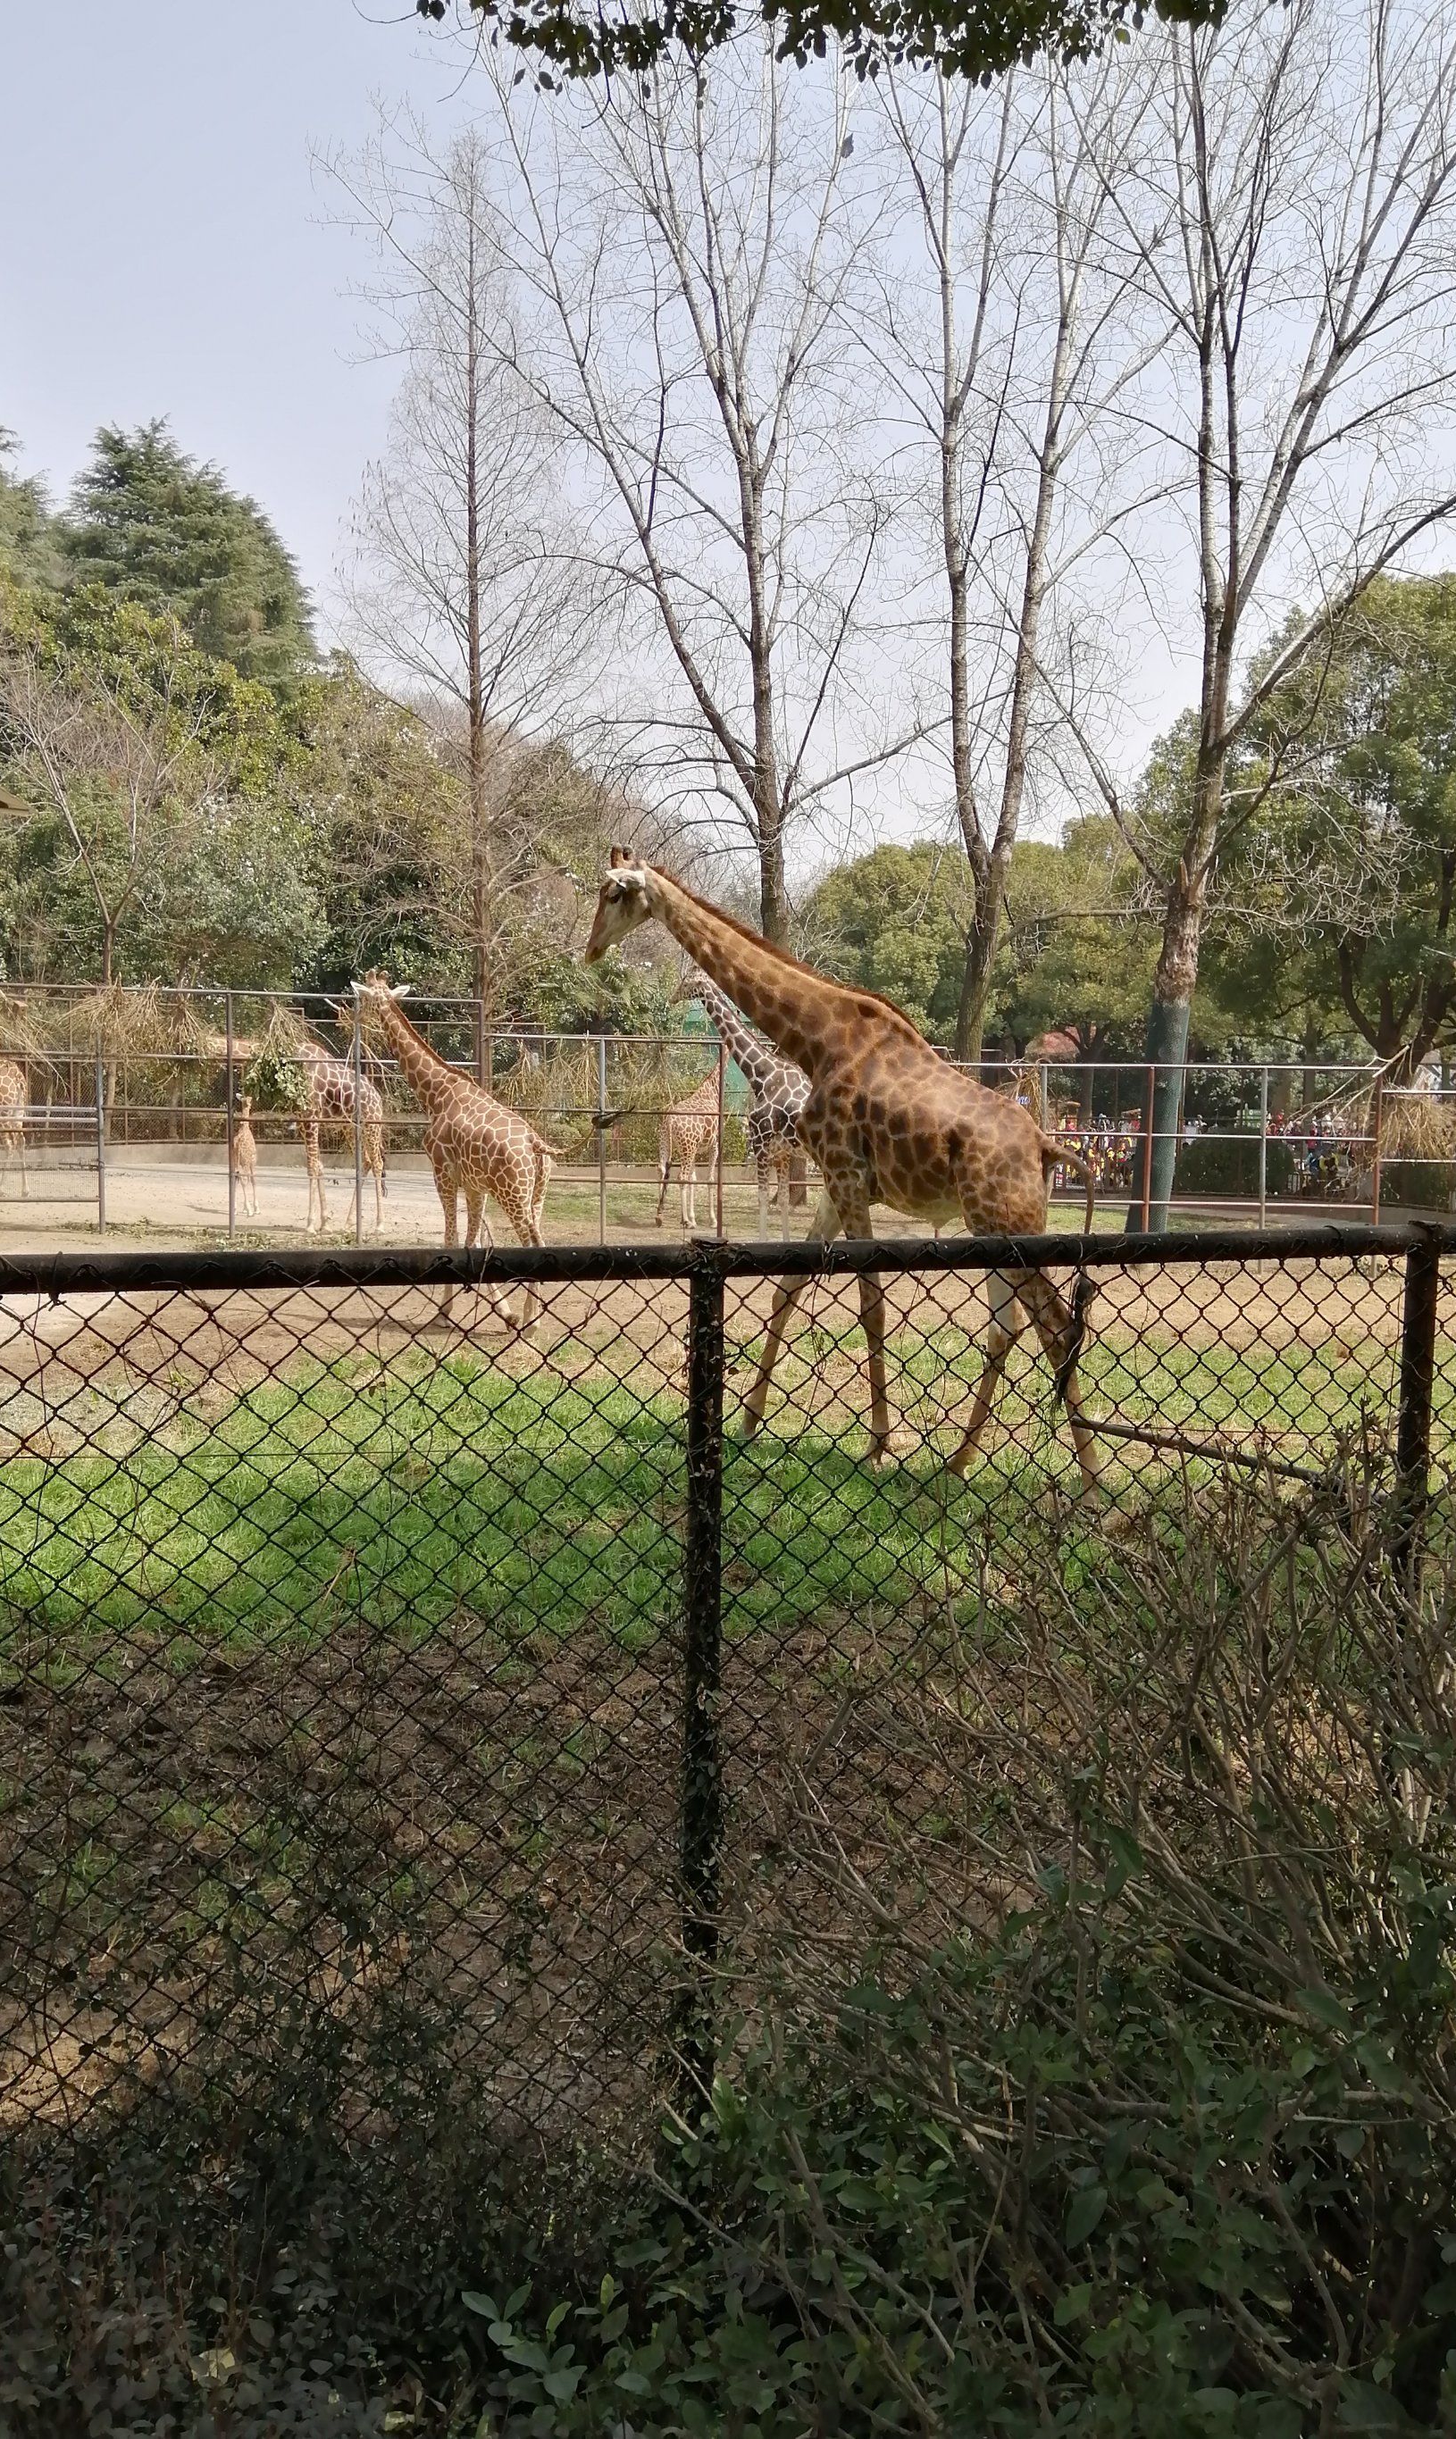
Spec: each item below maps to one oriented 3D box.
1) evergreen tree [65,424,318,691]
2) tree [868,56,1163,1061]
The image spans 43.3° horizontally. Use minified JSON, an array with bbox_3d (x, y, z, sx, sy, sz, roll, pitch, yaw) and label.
[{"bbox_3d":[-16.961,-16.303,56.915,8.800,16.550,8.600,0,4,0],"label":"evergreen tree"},{"bbox_3d":[4.792,-9.928,30.818,5.300,19.680,5.000,0,4,0],"label":"tree"}]

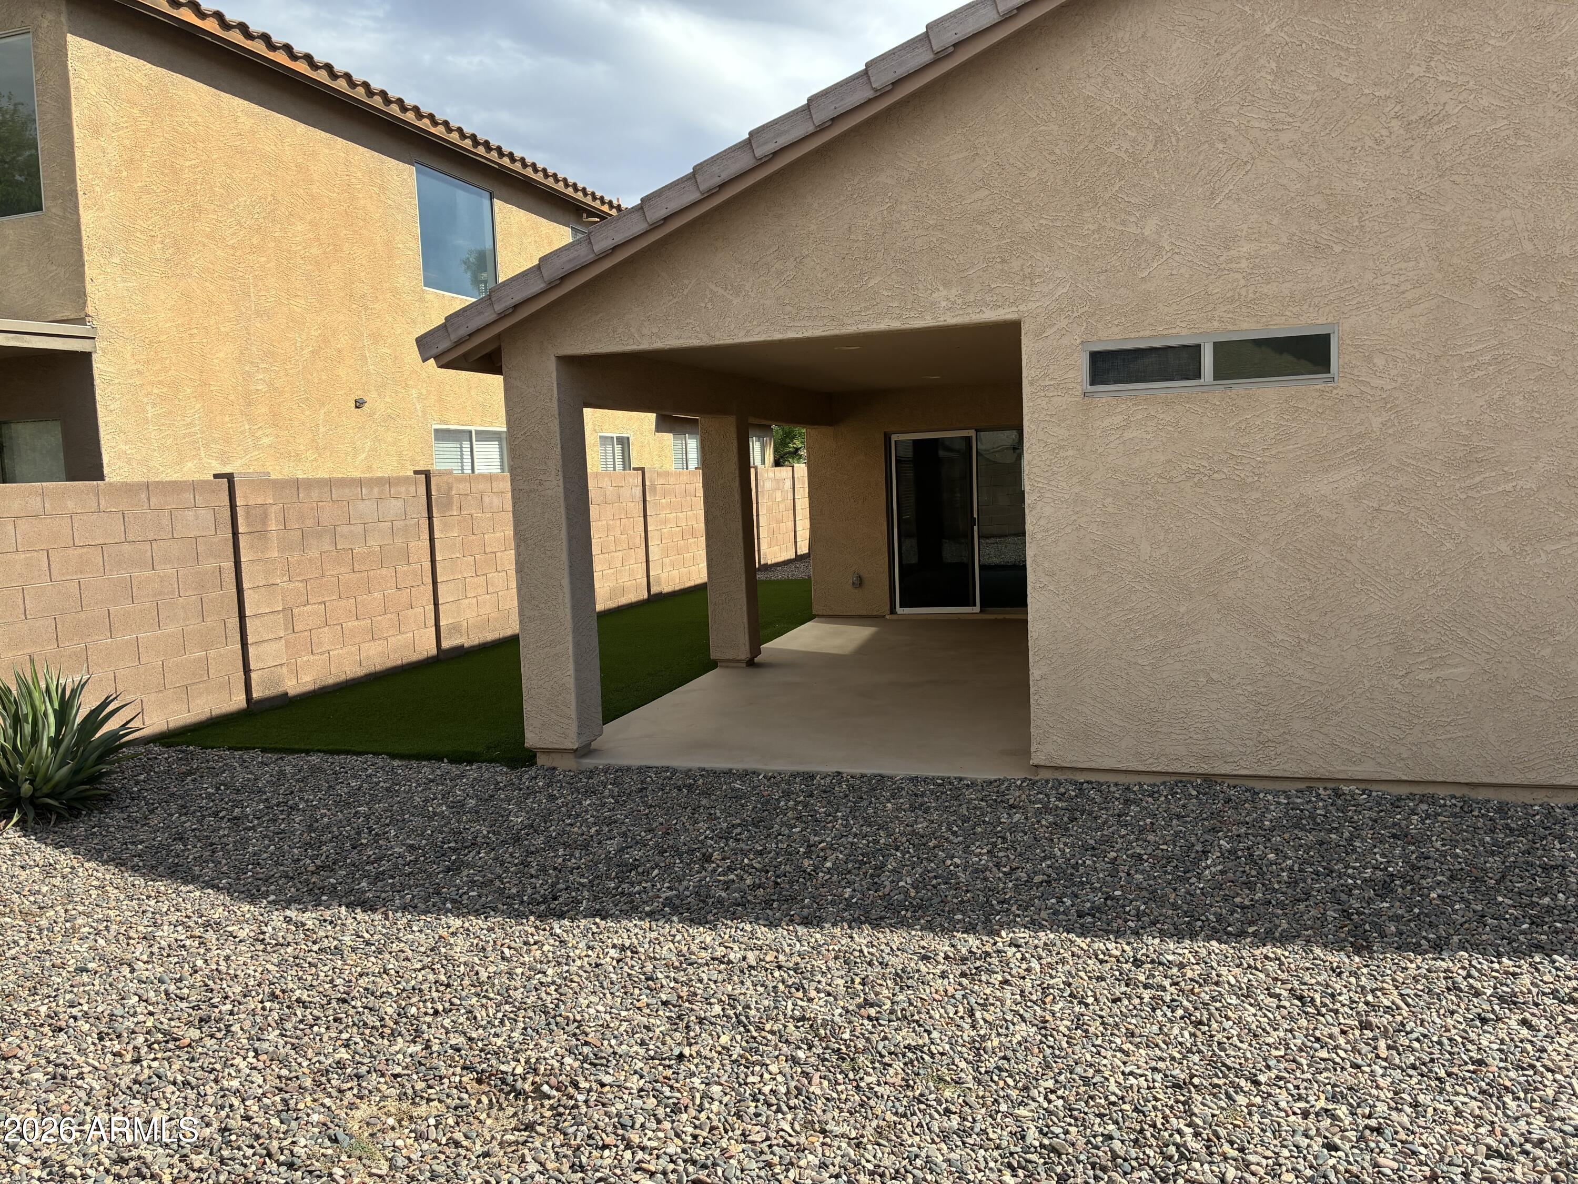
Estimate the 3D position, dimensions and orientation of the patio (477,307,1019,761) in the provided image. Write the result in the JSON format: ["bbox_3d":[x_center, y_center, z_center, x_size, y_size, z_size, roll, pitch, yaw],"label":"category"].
[{"bbox_3d":[0.722,-0.574,9.698,3.044,2.504,6.346,0,6,17],"label":"patio"}]

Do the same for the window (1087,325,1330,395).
[{"bbox_3d":[2.078,-1.139,5.889,1.195,0.282,0.075,0,6,17],"label":"window"}]

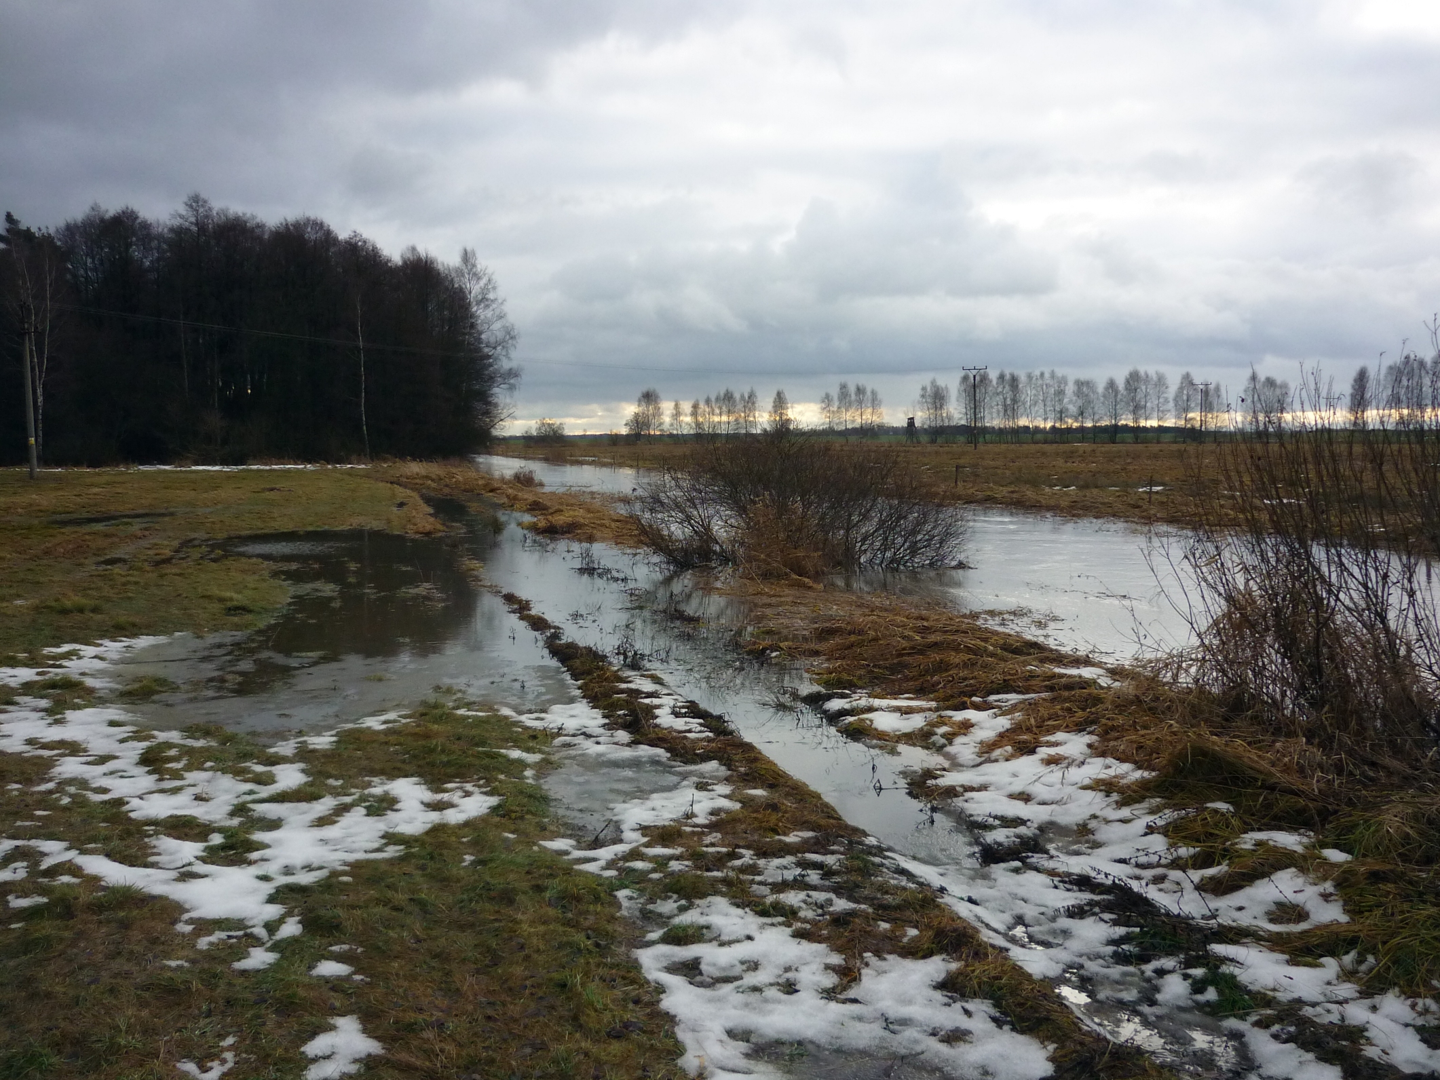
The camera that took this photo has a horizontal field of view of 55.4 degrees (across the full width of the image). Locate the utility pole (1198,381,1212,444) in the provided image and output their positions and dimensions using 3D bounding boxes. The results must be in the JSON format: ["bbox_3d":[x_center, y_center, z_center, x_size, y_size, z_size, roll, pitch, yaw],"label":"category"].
[{"bbox_3d":[76.555,-20.010,218.000,3.000,9.800,0.300,4,6,38],"label":"utility pole"}]

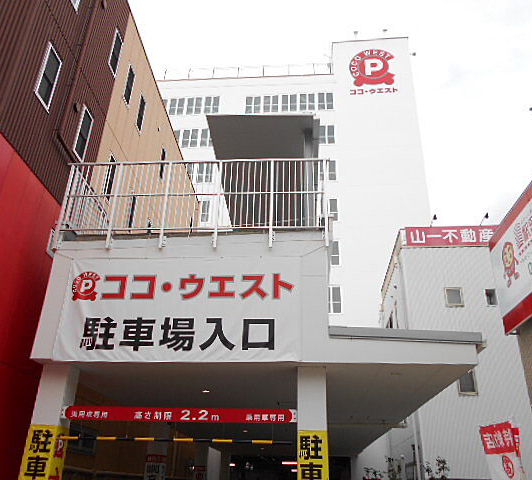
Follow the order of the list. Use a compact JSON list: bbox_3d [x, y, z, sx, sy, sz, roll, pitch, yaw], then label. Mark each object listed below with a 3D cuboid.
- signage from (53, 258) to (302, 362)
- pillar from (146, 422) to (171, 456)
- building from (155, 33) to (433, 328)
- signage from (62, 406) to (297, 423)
[{"bbox_3d":[-1.480,1.154,8.236,4.184,1.839,0.040,-1,-27,6],"label":"signage"},{"bbox_3d":[-3.052,6.403,13.112,0.460,3.278,0.460,-1,-27,6],"label":"pillar"},{"bbox_3d":[0.634,2.125,39.669,22.707,34.825,14.000,-1,-27,6],"label":"building"},{"bbox_3d":[-1.439,2.825,7.787,3.877,0.208,0.070,-1,-27,6],"label":"signage"}]

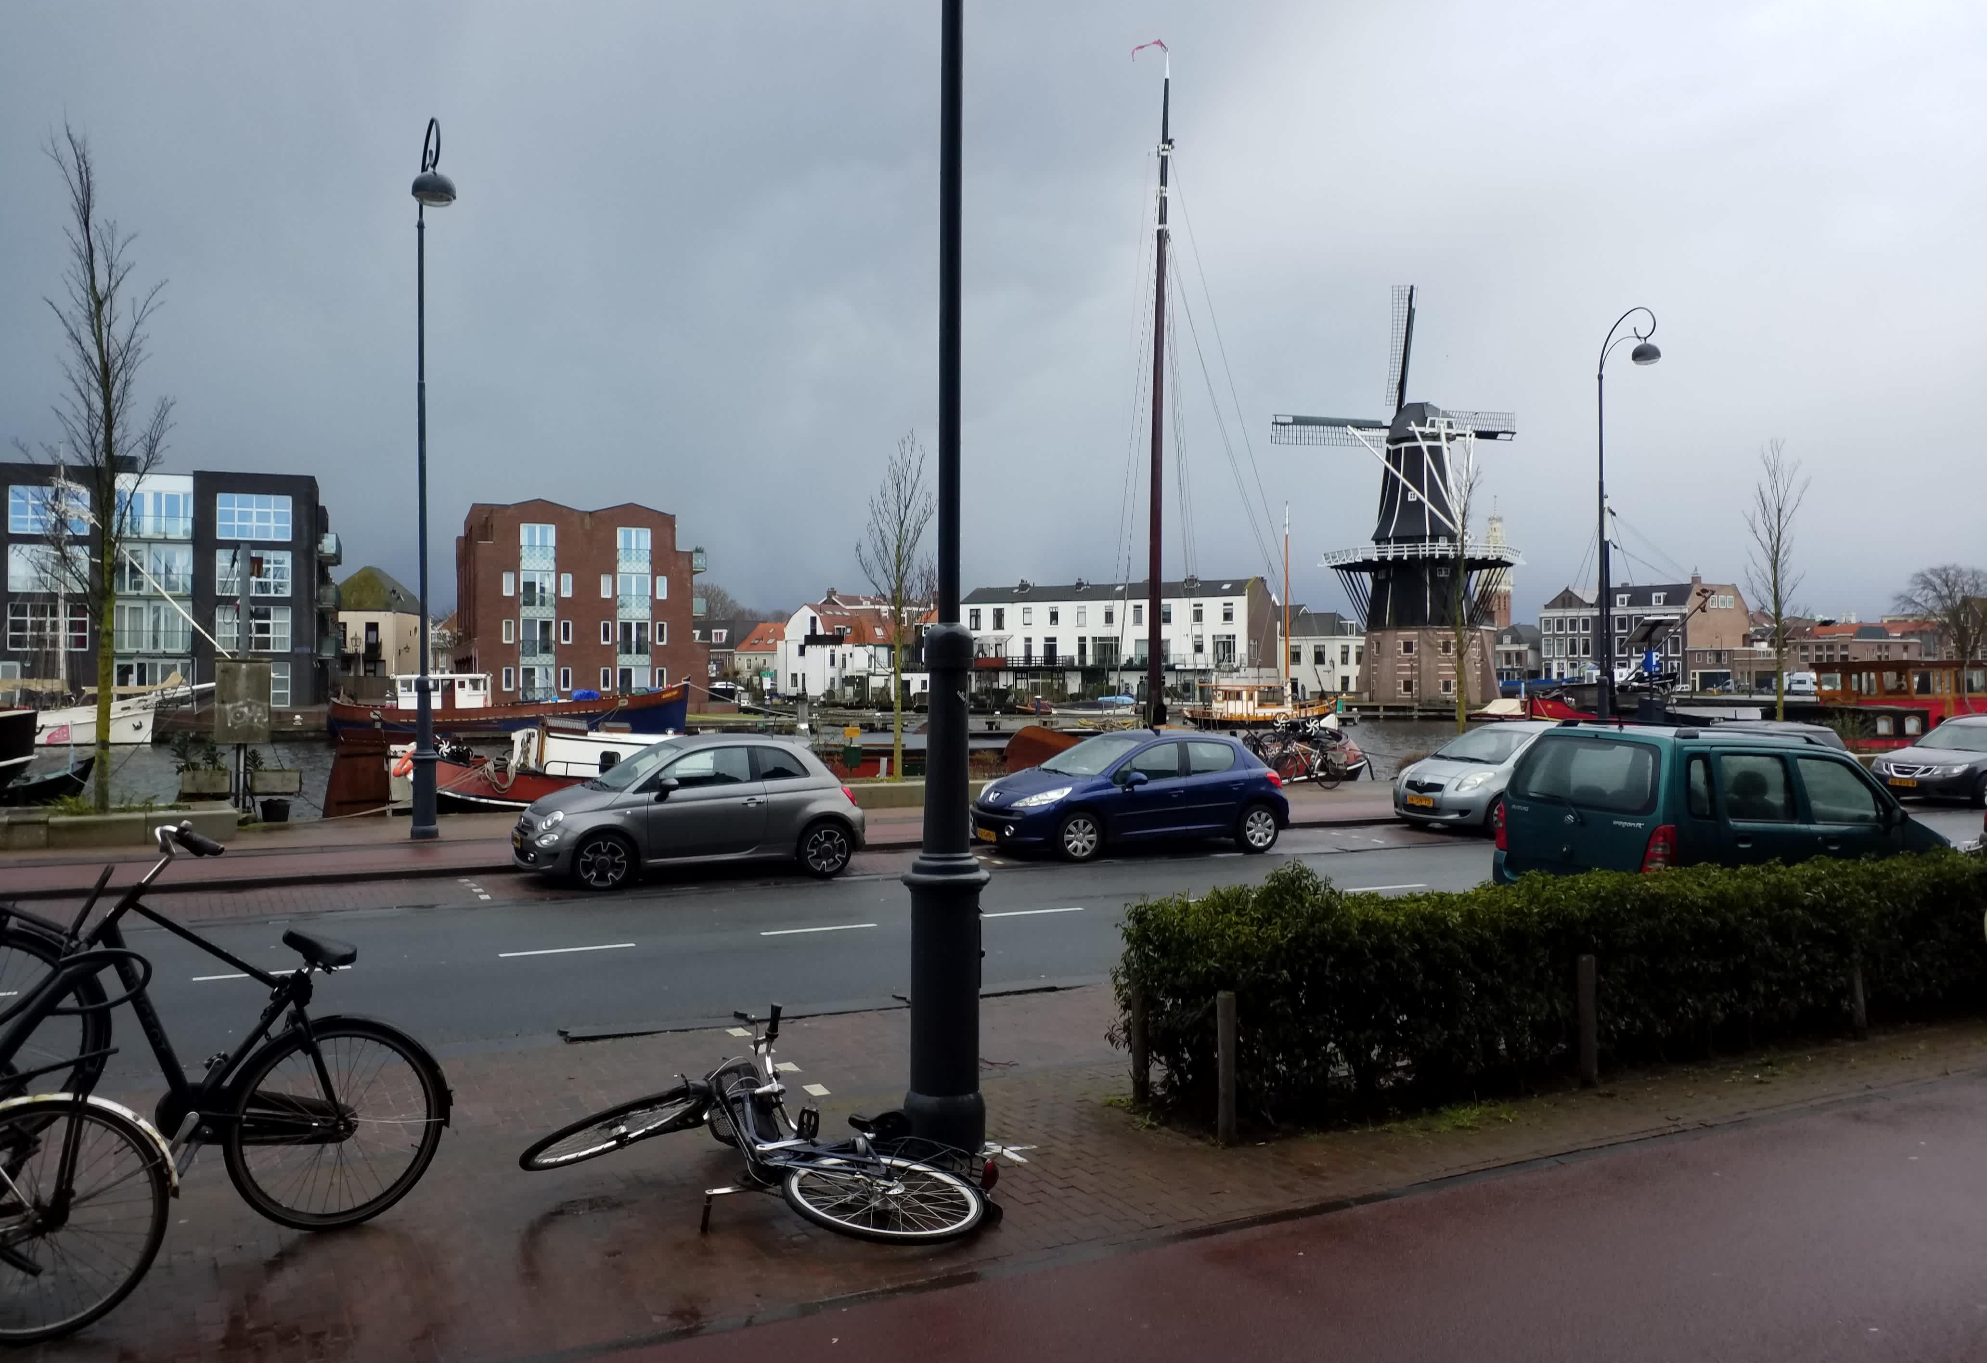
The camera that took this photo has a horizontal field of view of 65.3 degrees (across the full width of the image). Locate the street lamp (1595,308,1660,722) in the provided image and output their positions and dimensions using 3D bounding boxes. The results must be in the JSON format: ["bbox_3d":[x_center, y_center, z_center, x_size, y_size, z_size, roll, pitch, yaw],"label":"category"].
[{"bbox_3d":[11.450,-2.380,28.000,0.530,8.670,1.500,0,0,-27],"label":"street lamp"}]

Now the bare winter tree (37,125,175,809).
[{"bbox_3d":[-10.923,-2.646,19.112,1.750,8.440,1.750,0,0,-28],"label":"bare winter tree"}]

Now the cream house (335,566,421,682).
[{"bbox_3d":[-41.800,-2.800,103.200,6.800,9.200,6.800,0,0,0],"label":"cream house"}]

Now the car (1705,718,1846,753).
[{"bbox_3d":[11.995,1.399,24.594,4.200,1.520,1.750,0,0,-28],"label":"car"}]

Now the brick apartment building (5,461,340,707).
[{"bbox_3d":[-44.550,-4.600,83.900,16.500,12.400,12.000,0,0,-21],"label":"brick apartment building"}]

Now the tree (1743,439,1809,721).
[{"bbox_3d":[17.728,-1.863,35.009,1.500,7.240,1.500,0,0,-28],"label":"tree"}]

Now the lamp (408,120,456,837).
[{"bbox_3d":[-6.819,-2.394,18.799,0.540,8.640,1.550,0,0,-28],"label":"lamp"}]

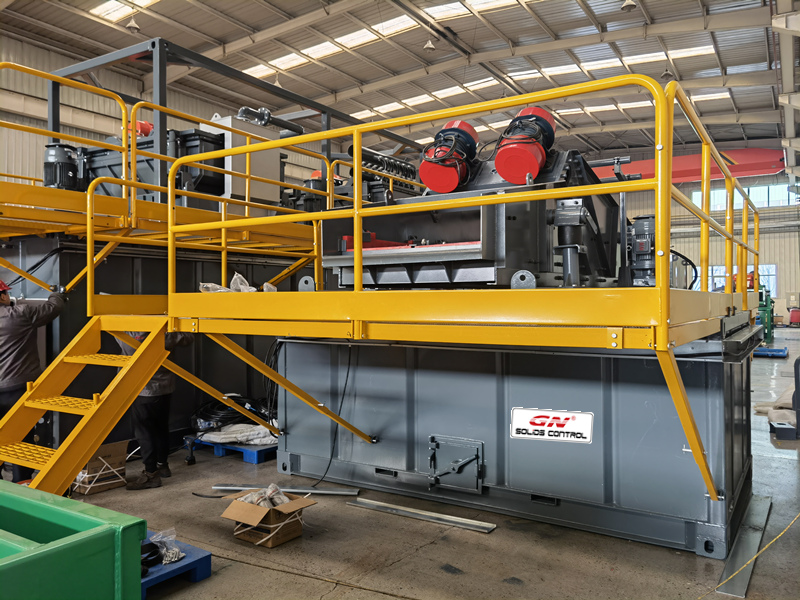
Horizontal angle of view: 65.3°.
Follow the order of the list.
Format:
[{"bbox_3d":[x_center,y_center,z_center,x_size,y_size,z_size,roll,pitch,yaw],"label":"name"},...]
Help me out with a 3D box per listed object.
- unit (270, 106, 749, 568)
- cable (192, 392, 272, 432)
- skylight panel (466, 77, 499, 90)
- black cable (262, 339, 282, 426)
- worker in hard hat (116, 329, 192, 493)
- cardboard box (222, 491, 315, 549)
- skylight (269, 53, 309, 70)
[{"bbox_3d":[0.884,-0.013,5.464,3.770,3.200,1.660,0,0,33],"label":"unit"},{"bbox_3d":[-1.790,1.200,6.650,0.740,0.340,0.720,0,0,33],"label":"cable"},{"bbox_3d":[3.441,-9.097,26.330,1.450,0.080,0.700,0,0,33],"label":"skylight panel"},{"bbox_3d":[-1.220,0.787,5.950,0.170,0.860,0.170,0,0,33],"label":"black cable"},{"bbox_3d":[-2.160,0.770,5.450,0.540,1.660,0.540,0,0,-26],"label":"worker in hard hat"},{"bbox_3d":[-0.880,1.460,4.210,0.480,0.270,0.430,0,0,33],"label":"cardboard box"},{"bbox_3d":[-4.143,-8.875,23.310,1.380,0.080,0.880,0,0,33],"label":"skylight"}]

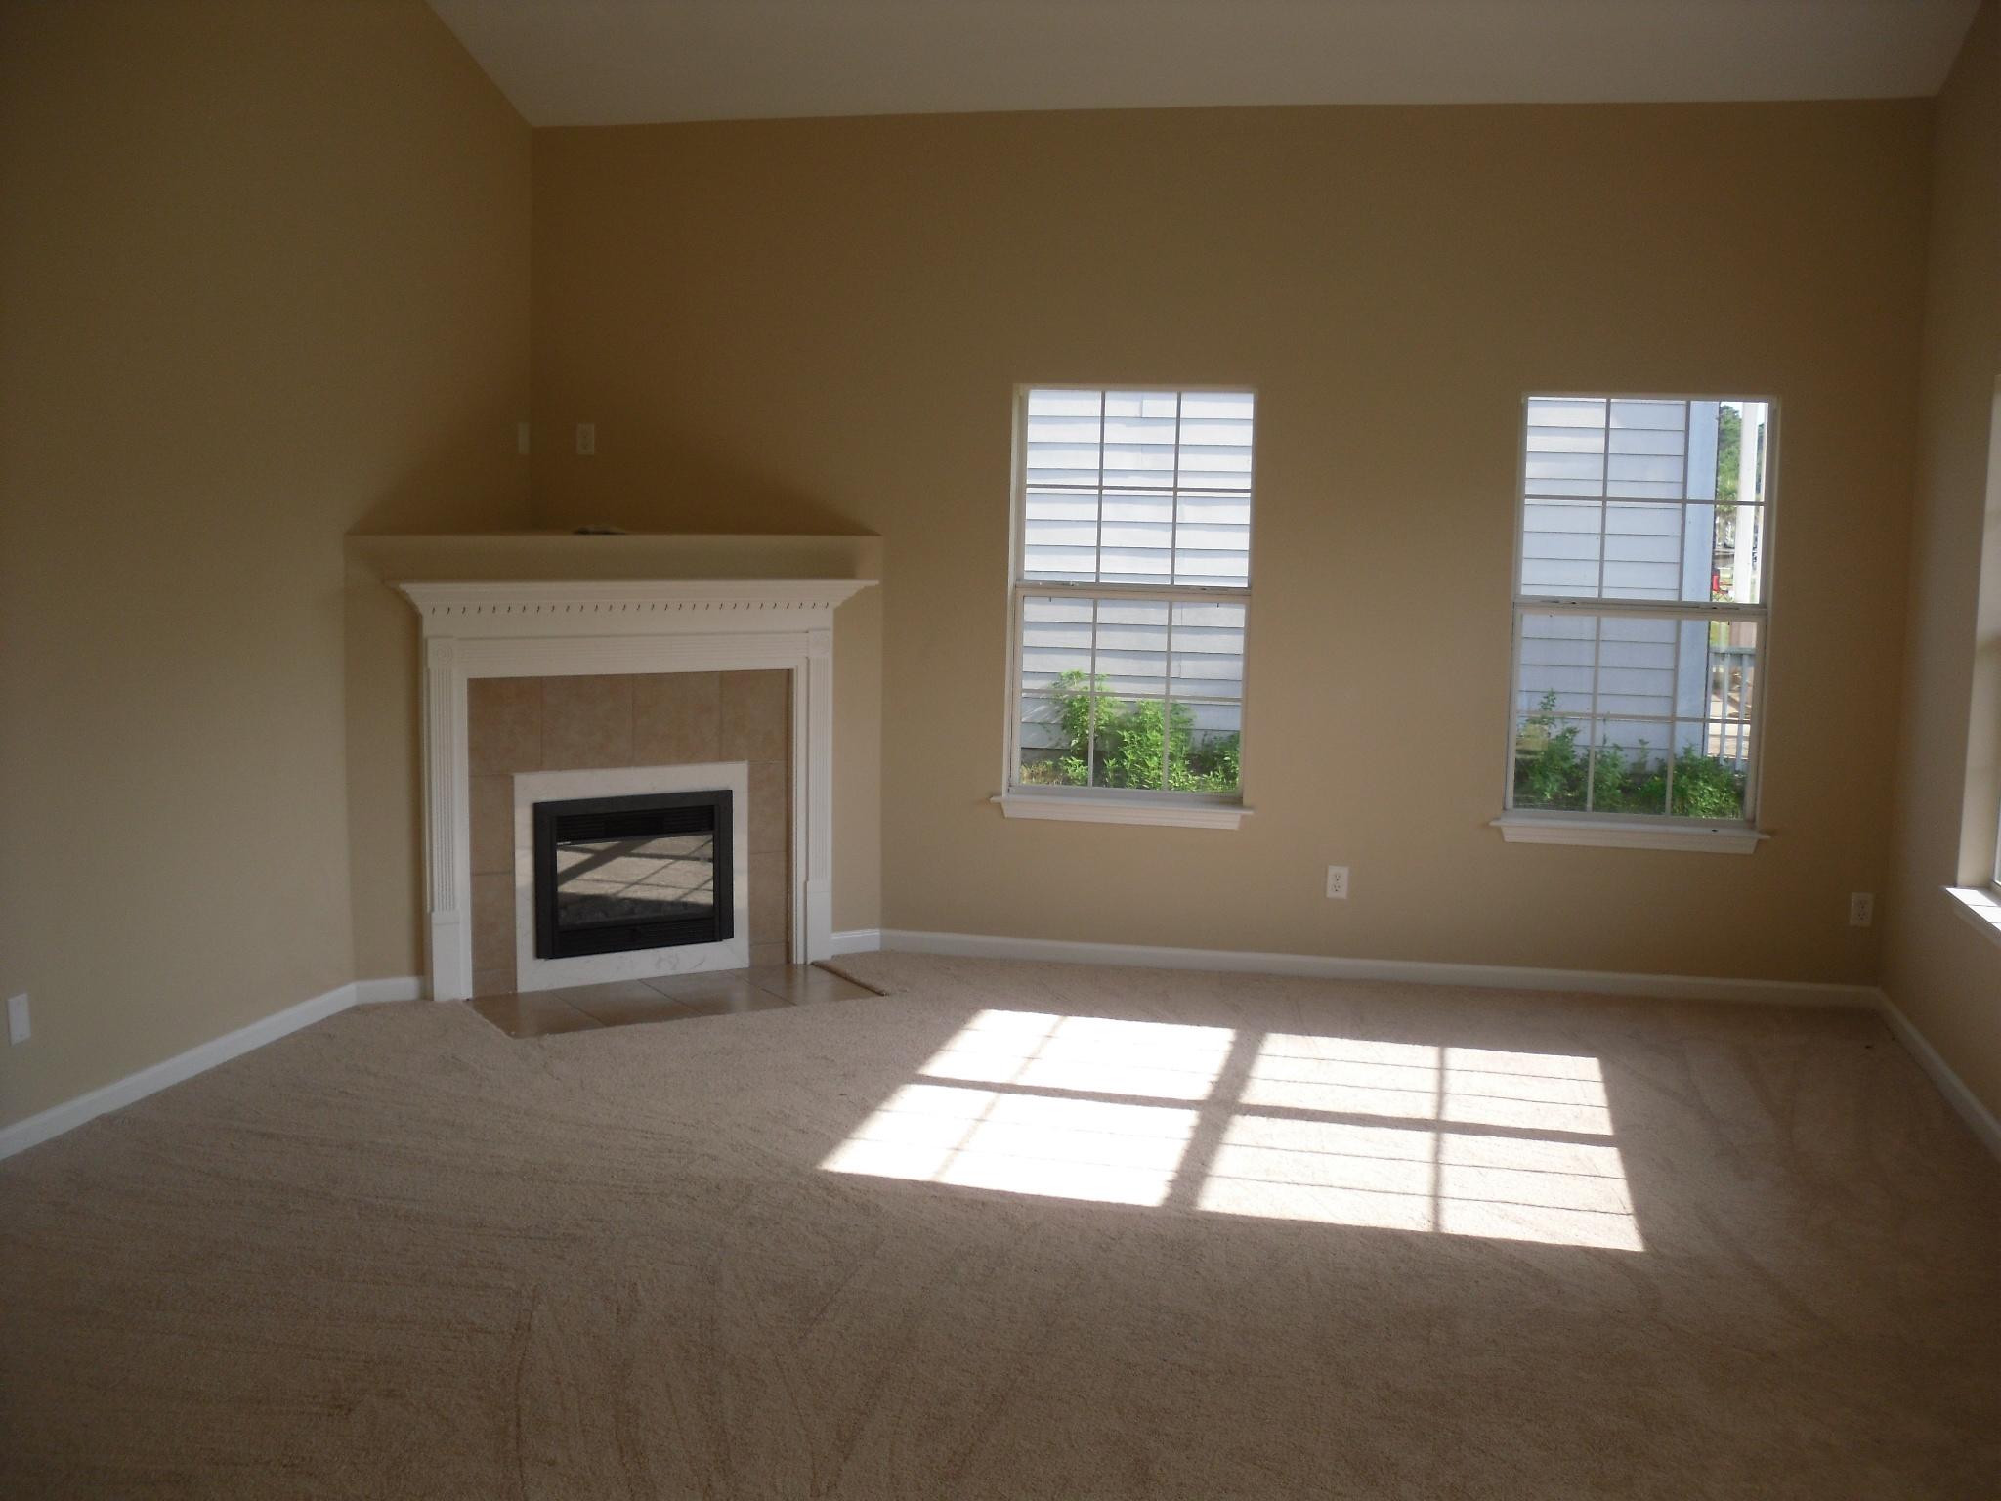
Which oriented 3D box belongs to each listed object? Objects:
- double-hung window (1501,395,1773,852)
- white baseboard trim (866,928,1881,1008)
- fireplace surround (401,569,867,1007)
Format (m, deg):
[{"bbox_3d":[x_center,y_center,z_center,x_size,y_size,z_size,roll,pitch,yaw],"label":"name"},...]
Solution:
[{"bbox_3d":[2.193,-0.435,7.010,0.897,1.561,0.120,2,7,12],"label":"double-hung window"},{"bbox_3d":[1.290,0.784,7.301,3.559,0.077,0.016,2,7,12],"label":"white baseboard trim"},{"bbox_3d":[-1.238,0.117,6.963,1.697,1.392,0.213,-3,8,-32],"label":"fireplace surround"}]

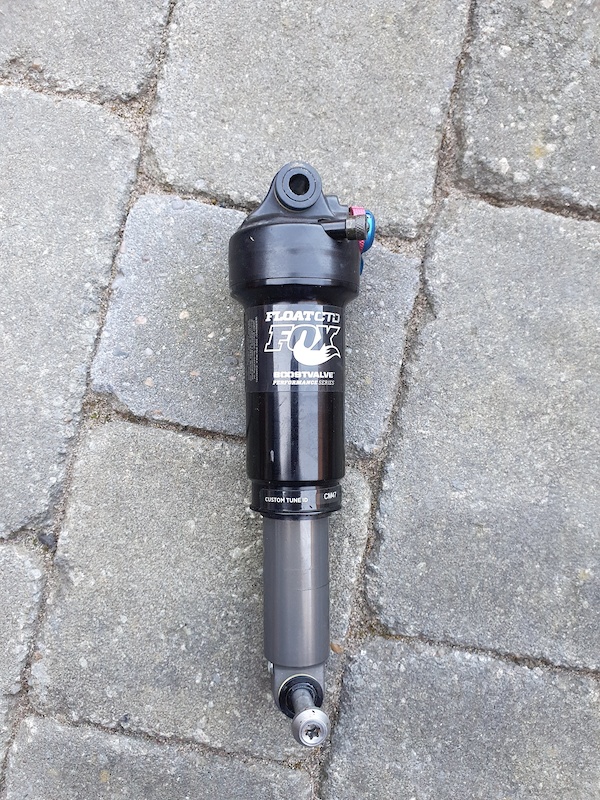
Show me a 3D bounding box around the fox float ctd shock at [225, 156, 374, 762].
[{"bbox_3d":[0.003,0.015,0.238,0.060,0.061,0.216,-1,91,-10],"label":"fox float ctd shock"}]

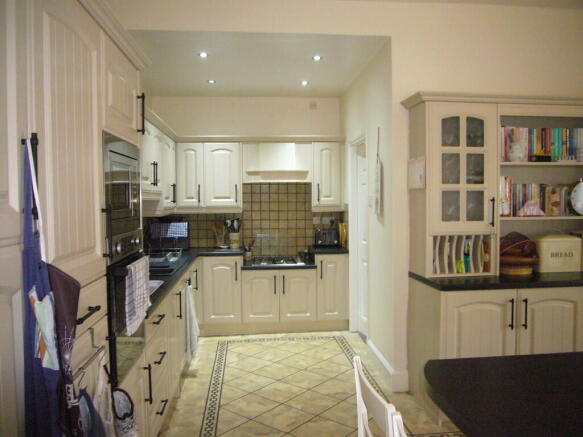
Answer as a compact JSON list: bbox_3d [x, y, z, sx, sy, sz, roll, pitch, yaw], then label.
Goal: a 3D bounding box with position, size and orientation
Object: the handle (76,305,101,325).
[{"bbox_3d":[-0.639,0.298,1.450,0.040,0.020,0.212,-1,2,-5],"label":"handle"}]

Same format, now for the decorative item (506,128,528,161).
[{"bbox_3d":[1.566,-0.515,3.335,0.145,0.235,0.110,-1,3,-6],"label":"decorative item"}]

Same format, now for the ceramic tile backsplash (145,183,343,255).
[{"bbox_3d":[-0.506,0.013,5.553,2.200,0.840,0.030,-1,2,-5],"label":"ceramic tile backsplash"}]

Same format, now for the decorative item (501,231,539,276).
[{"bbox_3d":[1.588,0.247,3.431,0.300,0.287,0.270,-1,3,-6],"label":"decorative item"}]

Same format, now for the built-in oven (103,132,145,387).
[{"bbox_3d":[-0.975,0.156,2.035,0.540,0.980,0.600,-1,2,-5],"label":"built-in oven"}]

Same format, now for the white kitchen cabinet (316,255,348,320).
[{"bbox_3d":[0.421,0.743,5.370,0.345,0.715,0.550,-1,2,-5],"label":"white kitchen cabinet"}]

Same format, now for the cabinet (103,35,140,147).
[{"bbox_3d":[-1.028,-0.528,2.043,0.580,0.372,0.600,-1,3,-6],"label":"cabinet"}]

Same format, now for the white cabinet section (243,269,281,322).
[{"bbox_3d":[-0.350,0.826,5.344,0.402,0.571,0.570,-1,2,-5],"label":"white cabinet section"}]

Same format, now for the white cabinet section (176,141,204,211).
[{"bbox_3d":[-1.131,-0.480,5.368,0.310,0.722,0.330,-1,2,-5],"label":"white cabinet section"}]

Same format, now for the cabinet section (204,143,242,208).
[{"bbox_3d":[-0.769,-0.485,5.402,0.418,0.722,0.330,-1,2,-5],"label":"cabinet section"}]

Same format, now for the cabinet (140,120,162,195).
[{"bbox_3d":[-1.308,-0.483,3.883,0.320,0.570,0.920,-1,3,-6],"label":"cabinet"}]

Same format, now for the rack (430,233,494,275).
[{"bbox_3d":[1.159,0.245,3.374,0.445,0.285,0.310,-1,3,-6],"label":"rack"}]

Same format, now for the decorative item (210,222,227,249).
[{"bbox_3d":[-0.830,0.193,5.359,0.180,0.300,0.140,-1,2,-5],"label":"decorative item"}]

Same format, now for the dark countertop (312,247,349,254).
[{"bbox_3d":[0.404,0.348,5.356,0.375,0.040,0.600,-1,3,-6],"label":"dark countertop"}]

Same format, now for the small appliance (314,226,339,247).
[{"bbox_3d":[0.388,0.215,5.389,0.270,0.217,0.260,-1,3,-6],"label":"small appliance"}]

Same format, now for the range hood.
[{"bbox_3d":[-0.170,-0.626,5.382,0.777,0.438,0.350,-1,3,-6],"label":"range hood"}]

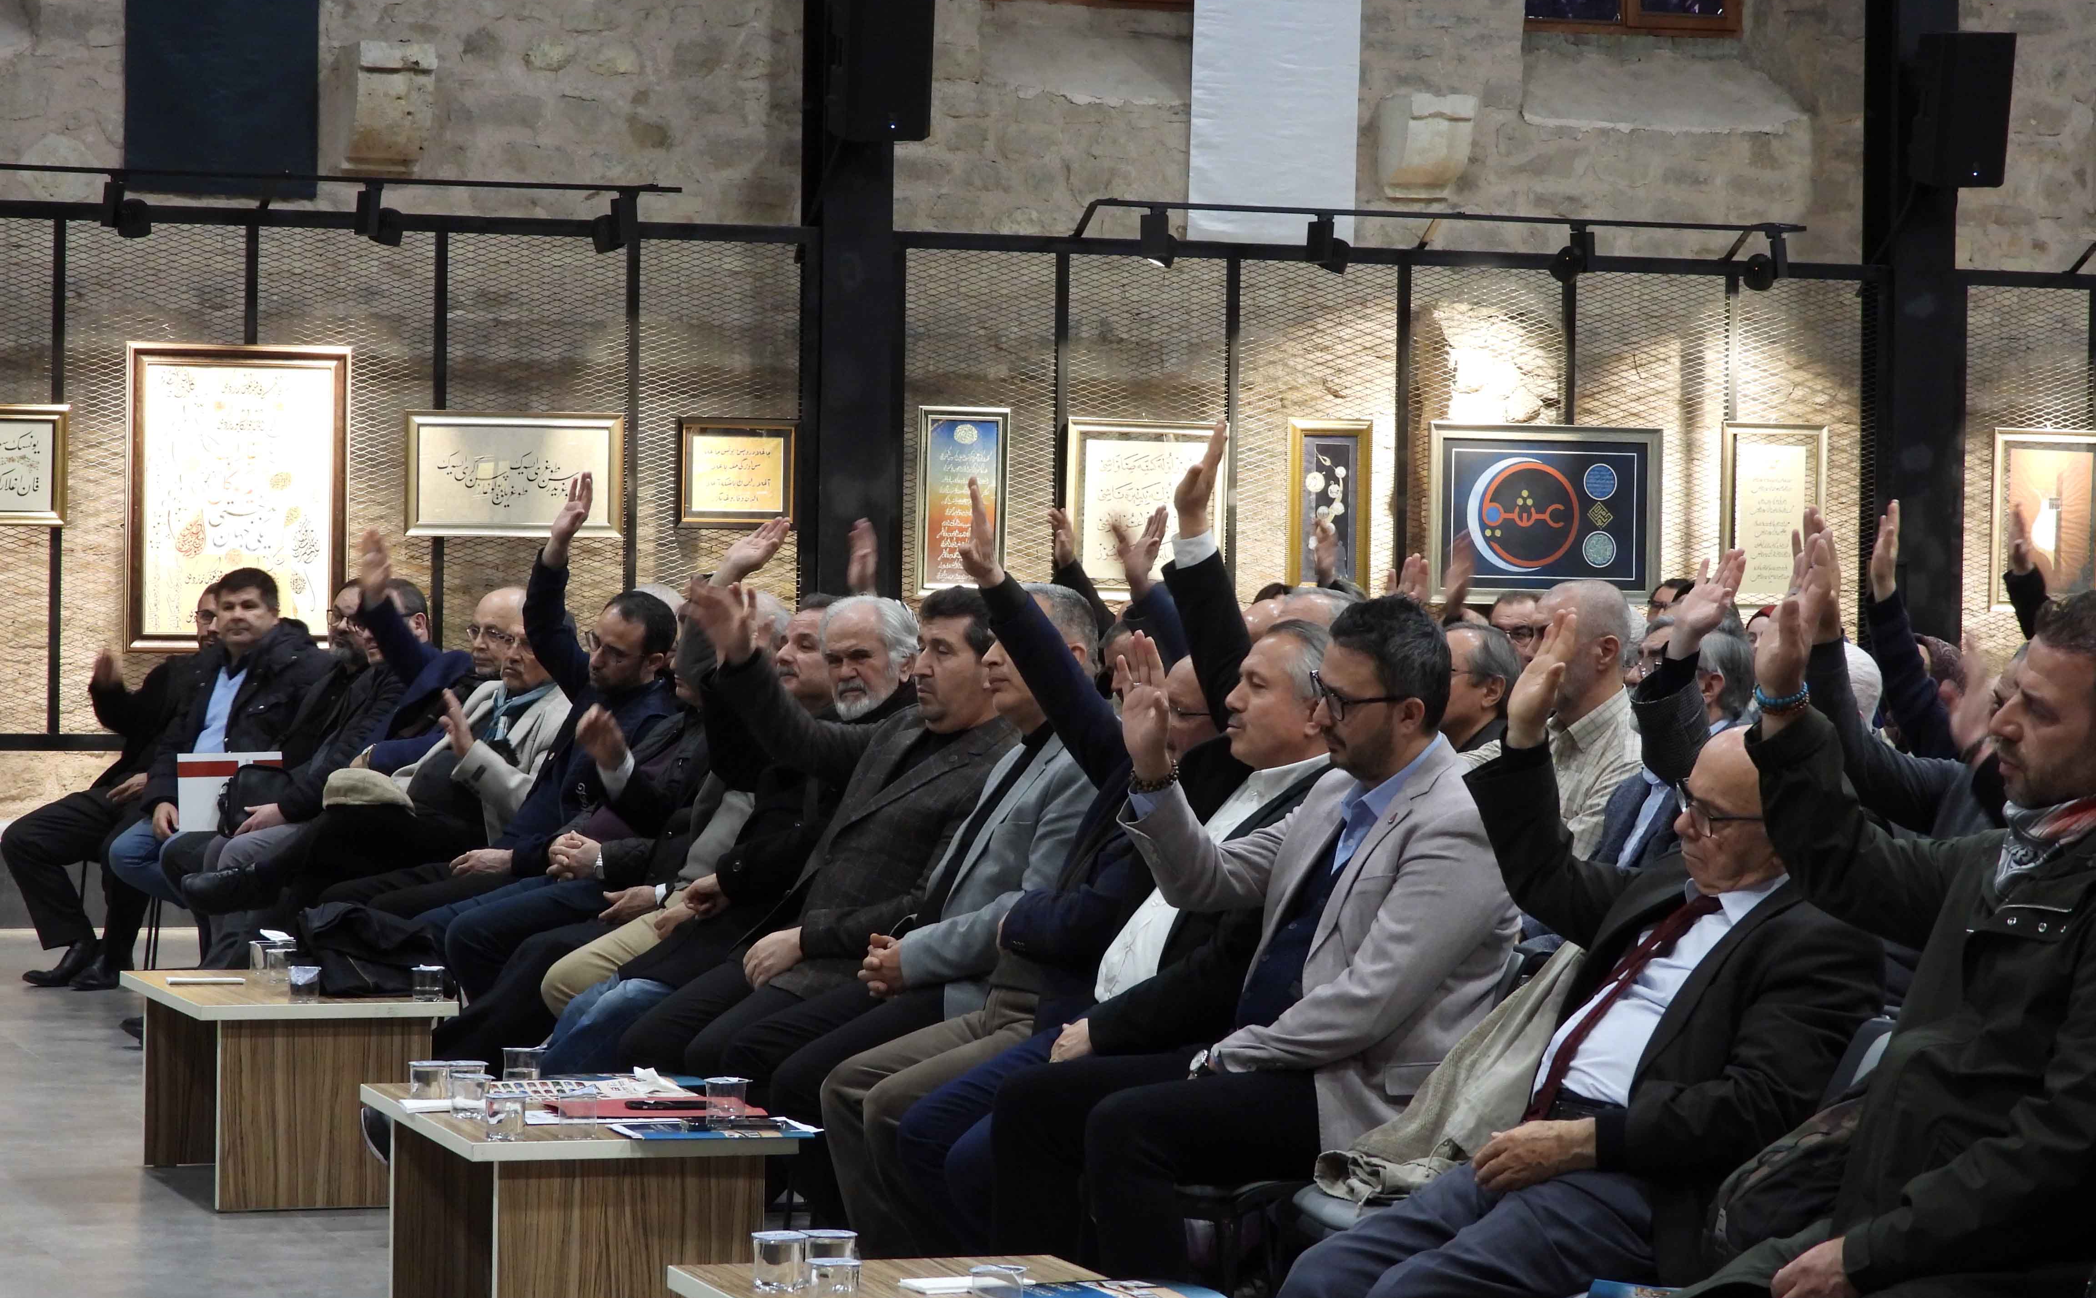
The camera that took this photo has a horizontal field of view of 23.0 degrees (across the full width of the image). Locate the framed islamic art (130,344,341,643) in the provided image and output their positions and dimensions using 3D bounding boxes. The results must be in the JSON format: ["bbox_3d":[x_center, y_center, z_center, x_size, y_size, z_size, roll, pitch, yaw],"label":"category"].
[{"bbox_3d":[-2.975,-0.542,18.918,0.829,1.130,0.045,1,1,-19],"label":"framed islamic art"}]

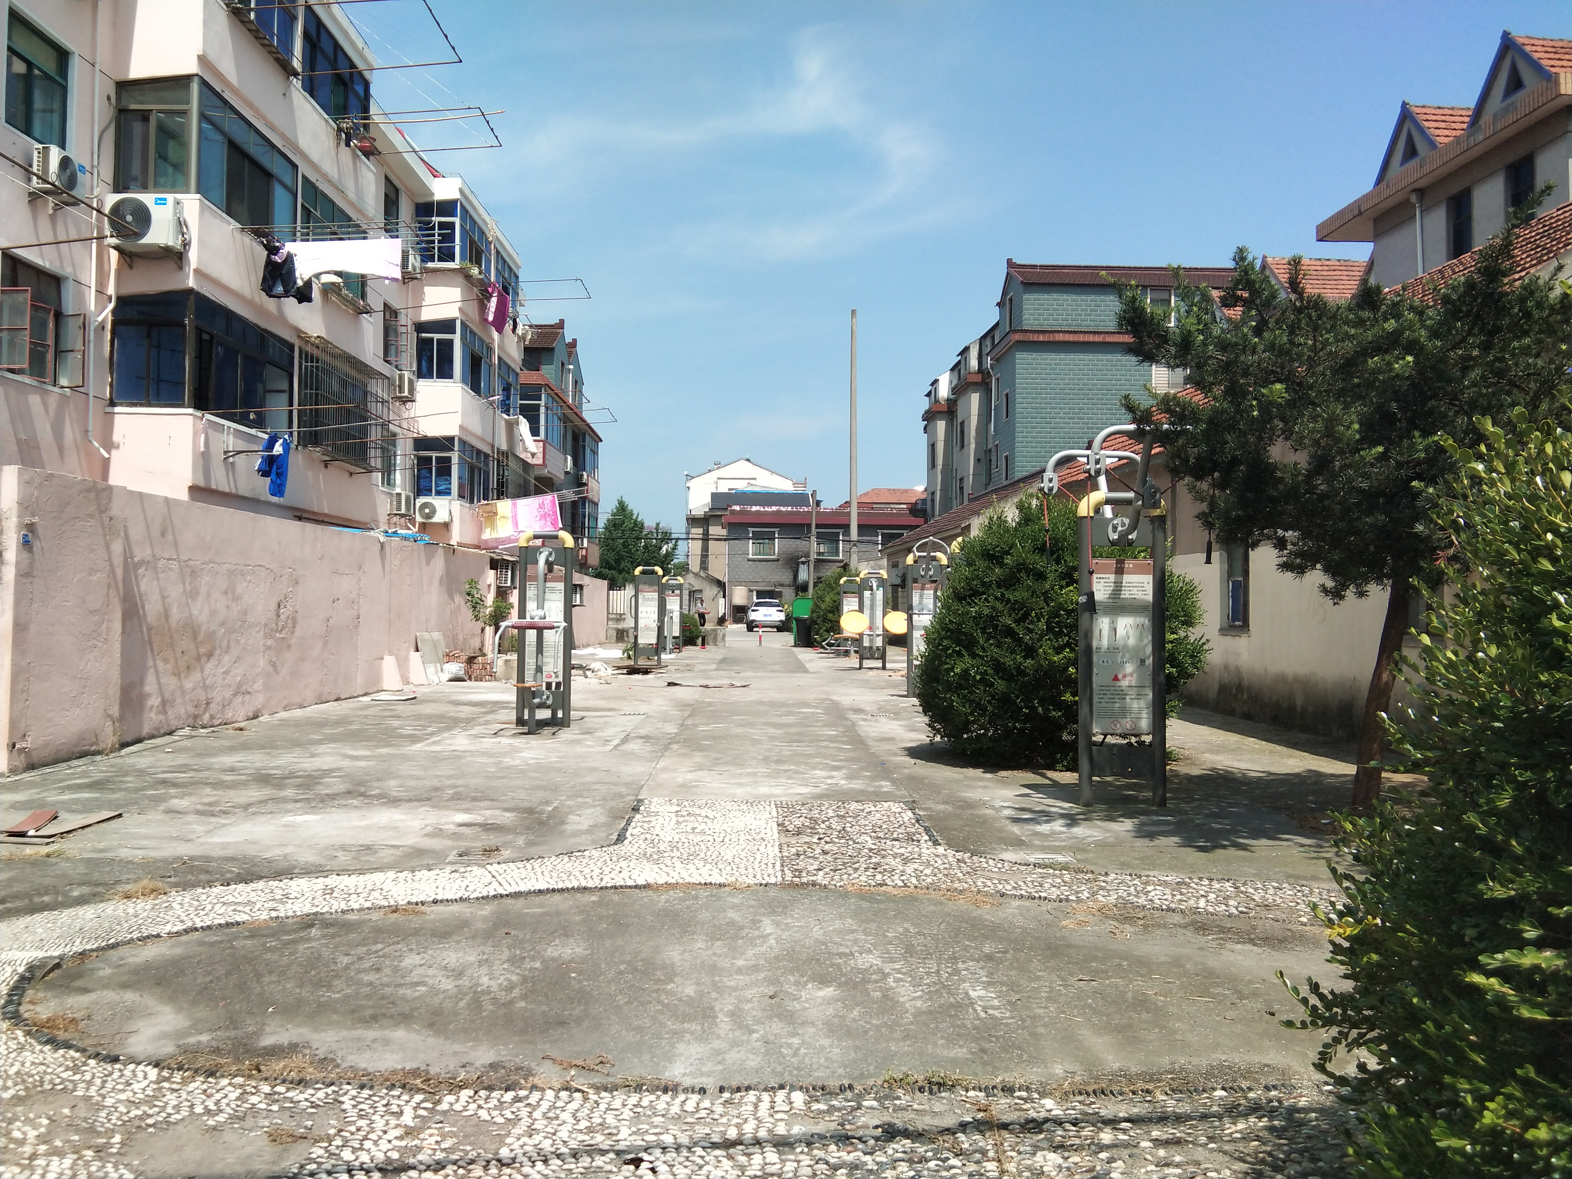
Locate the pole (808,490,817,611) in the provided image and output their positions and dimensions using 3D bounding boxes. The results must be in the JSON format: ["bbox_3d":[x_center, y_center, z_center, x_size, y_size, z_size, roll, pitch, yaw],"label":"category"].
[{"bbox_3d":[1.191,-1.252,65.000,0.240,6.600,0.240,2,-1,-1],"label":"pole"}]

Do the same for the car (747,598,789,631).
[{"bbox_3d":[-0.960,1.250,71.000,1.860,1.660,4.500,0,-1,-1],"label":"car"}]

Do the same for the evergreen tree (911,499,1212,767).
[{"bbox_3d":[2.589,0.326,13.250,2.760,2.460,2.650,0,-1,-1],"label":"evergreen tree"}]

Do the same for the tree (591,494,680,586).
[{"bbox_3d":[-8.188,-1.398,76.000,4.800,7.100,4.600,0,-1,-1],"label":"tree"}]

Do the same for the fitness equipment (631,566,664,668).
[{"bbox_3d":[-3.107,0.607,31.800,0.780,2.250,0.600,0,-1,-1],"label":"fitness equipment"}]

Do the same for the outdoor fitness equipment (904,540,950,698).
[{"bbox_3d":[2.136,0.446,21.200,0.690,2.370,1.100,0,-1,-1],"label":"outdoor fitness equipment"}]

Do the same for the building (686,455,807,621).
[{"bbox_3d":[-2.919,-3.600,97.000,8.400,11.400,10.500,0,-1,-1],"label":"building"}]

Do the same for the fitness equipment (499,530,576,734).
[{"bbox_3d":[-2.768,0.453,16.150,0.720,2.260,2.400,0,-1,-1],"label":"fitness equipment"}]

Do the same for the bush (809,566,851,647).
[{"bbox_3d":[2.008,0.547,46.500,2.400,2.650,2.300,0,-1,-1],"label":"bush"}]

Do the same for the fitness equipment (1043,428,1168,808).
[{"bbox_3d":[2.369,0.234,9.930,0.770,2.580,1.600,0,-1,-1],"label":"fitness equipment"}]

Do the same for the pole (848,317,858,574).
[{"bbox_3d":[2.469,-4.136,51.000,0.330,12.100,0.330,0,-1,-1],"label":"pole"}]

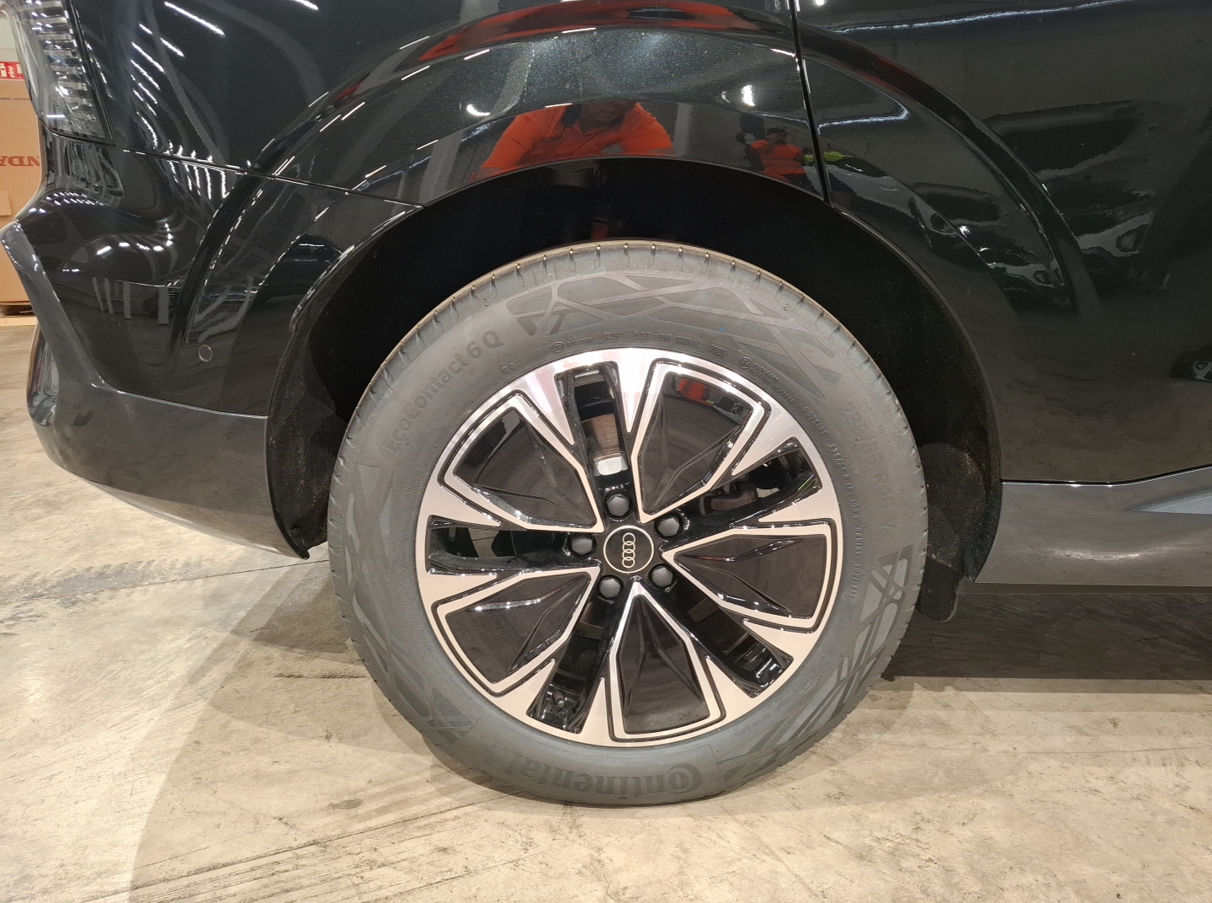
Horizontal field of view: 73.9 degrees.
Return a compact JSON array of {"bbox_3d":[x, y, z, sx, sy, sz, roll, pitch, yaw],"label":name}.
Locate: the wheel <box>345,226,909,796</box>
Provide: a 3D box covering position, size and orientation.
[{"bbox_3d":[0.026,0.095,1.041,0.715,0.715,0.238,0,15,-1],"label":"wheel"}]

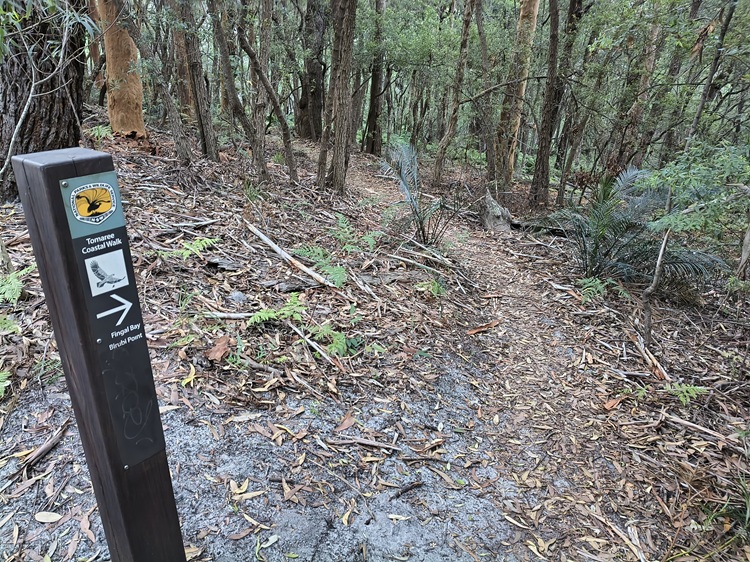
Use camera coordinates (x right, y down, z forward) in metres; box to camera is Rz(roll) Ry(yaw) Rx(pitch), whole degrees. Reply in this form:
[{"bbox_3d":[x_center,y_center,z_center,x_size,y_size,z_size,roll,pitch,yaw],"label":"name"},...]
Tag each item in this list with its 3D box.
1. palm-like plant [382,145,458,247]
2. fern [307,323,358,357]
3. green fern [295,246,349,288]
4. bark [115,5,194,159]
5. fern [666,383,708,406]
[{"bbox_3d":[0.395,-0.764,4.950,0.670,0.850,0.550,1,21,5],"label":"palm-like plant"},{"bbox_3d":[-0.228,0.309,3.000,0.270,0.110,0.220,-3,21,-5],"label":"fern"},{"bbox_3d":[-0.366,-0.103,3.850,0.360,0.200,0.280,-3,21,-5],"label":"green fern"},{"bbox_3d":[-2.776,-2.469,7.100,0.750,1.900,0.420,-9,22,-19],"label":"bark"},{"bbox_3d":[1.472,0.531,2.650,0.190,0.080,0.150,12,24,30],"label":"fern"}]

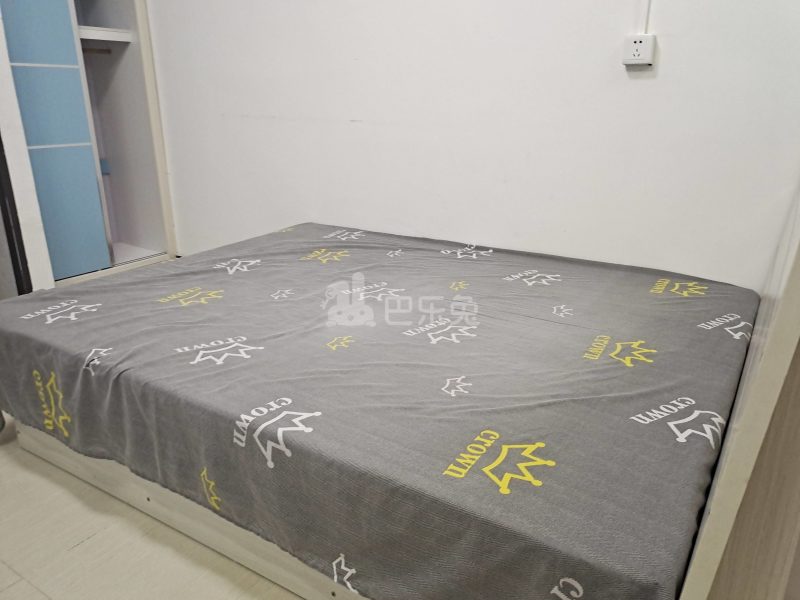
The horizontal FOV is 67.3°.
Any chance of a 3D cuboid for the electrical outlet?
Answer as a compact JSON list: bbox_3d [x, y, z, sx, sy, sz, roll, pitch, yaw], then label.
[{"bbox_3d":[0.762,-0.792,1.908,0.087,0.087,0.037,12,22,32],"label":"electrical outlet"}]

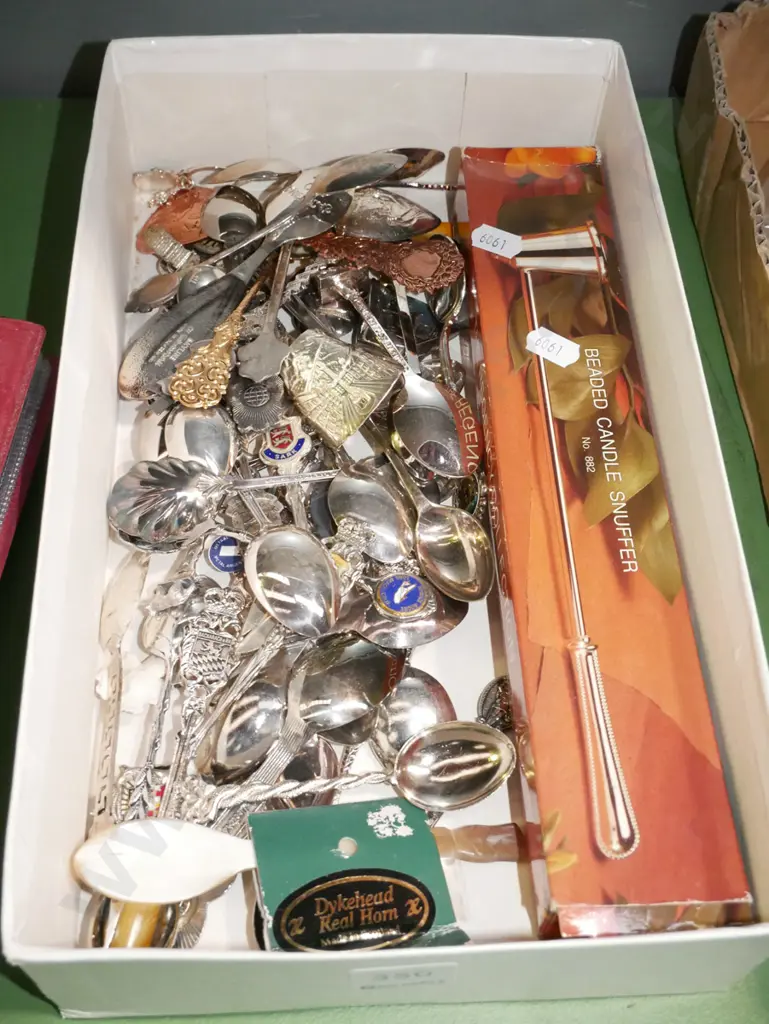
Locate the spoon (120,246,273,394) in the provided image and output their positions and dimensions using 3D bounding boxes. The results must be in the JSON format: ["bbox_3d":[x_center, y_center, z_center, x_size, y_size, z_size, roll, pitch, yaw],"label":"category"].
[{"bbox_3d":[-0.064,-0.078,0.405,0.032,0.017,0.092,35,74,16],"label":"spoon"}]

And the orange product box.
[{"bbox_3d":[0.067,-0.011,0.379,0.056,0.030,0.297,-1,61,-3],"label":"orange product box"}]

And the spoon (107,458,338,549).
[{"bbox_3d":[-0.045,-0.010,0.372,0.103,0.016,0.031,-7,62,-2],"label":"spoon"}]

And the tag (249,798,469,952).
[{"bbox_3d":[-0.008,0.110,0.313,0.060,0.008,0.045,0,62,-21],"label":"tag"}]

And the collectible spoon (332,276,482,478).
[{"bbox_3d":[0.005,-0.053,0.399,0.026,0.016,0.104,-25,64,-15],"label":"collectible spoon"}]

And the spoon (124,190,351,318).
[{"bbox_3d":[-0.056,-0.102,0.418,0.100,0.016,0.022,-28,66,-8],"label":"spoon"}]

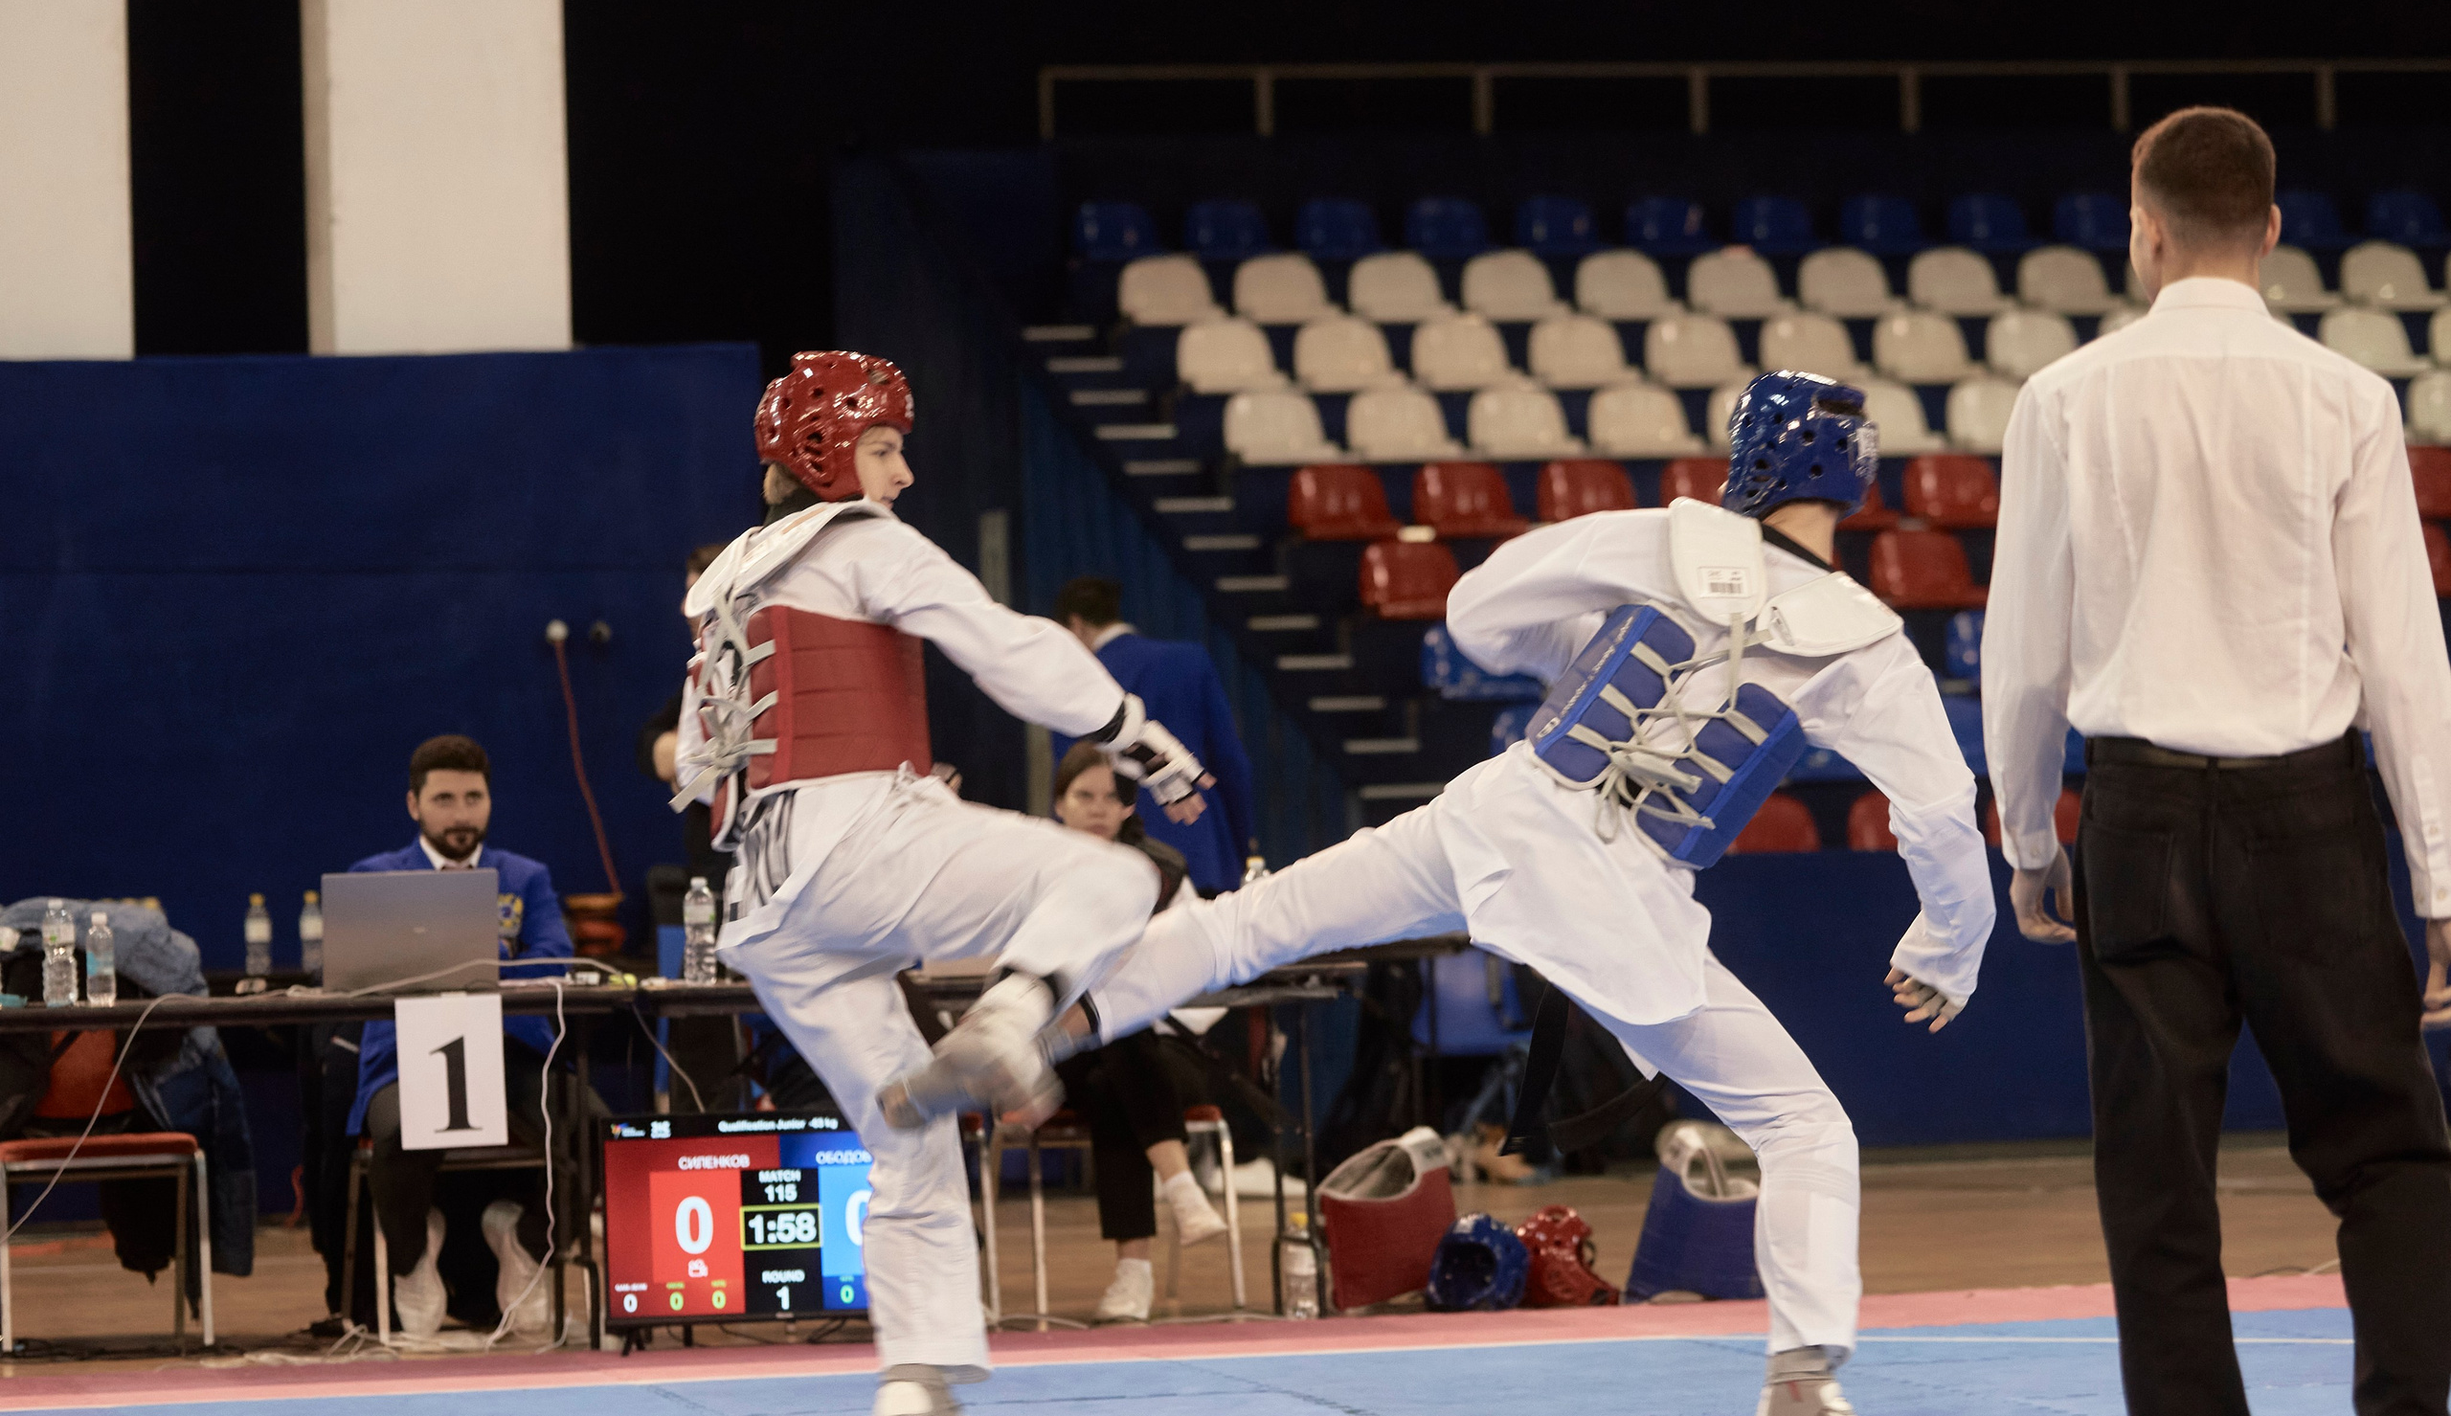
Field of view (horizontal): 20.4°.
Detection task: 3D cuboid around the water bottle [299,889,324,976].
[{"bbox_3d":[-2.359,0.581,17.600,0.068,0.220,0.068,-1,-2,-13],"label":"water bottle"}]

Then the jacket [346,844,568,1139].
[{"bbox_3d":[-1.645,0.601,14.600,0.500,0.640,0.420,-1,-2,-10],"label":"jacket"}]

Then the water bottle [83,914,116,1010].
[{"bbox_3d":[-2.208,0.494,13.360,0.058,0.188,0.058,-2,-2,0],"label":"water bottle"}]

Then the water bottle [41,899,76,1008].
[{"bbox_3d":[-2.363,0.497,13.800,0.068,0.222,0.068,-1,-2,-13],"label":"water bottle"}]

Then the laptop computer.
[{"bbox_3d":[-1.647,0.452,13.749,0.360,0.237,0.280,-1,-2,-7],"label":"laptop computer"}]

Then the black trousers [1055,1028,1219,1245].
[{"bbox_3d":[-0.207,0.924,14.850,0.380,0.500,0.580,-1,-2,-12],"label":"black trousers"}]

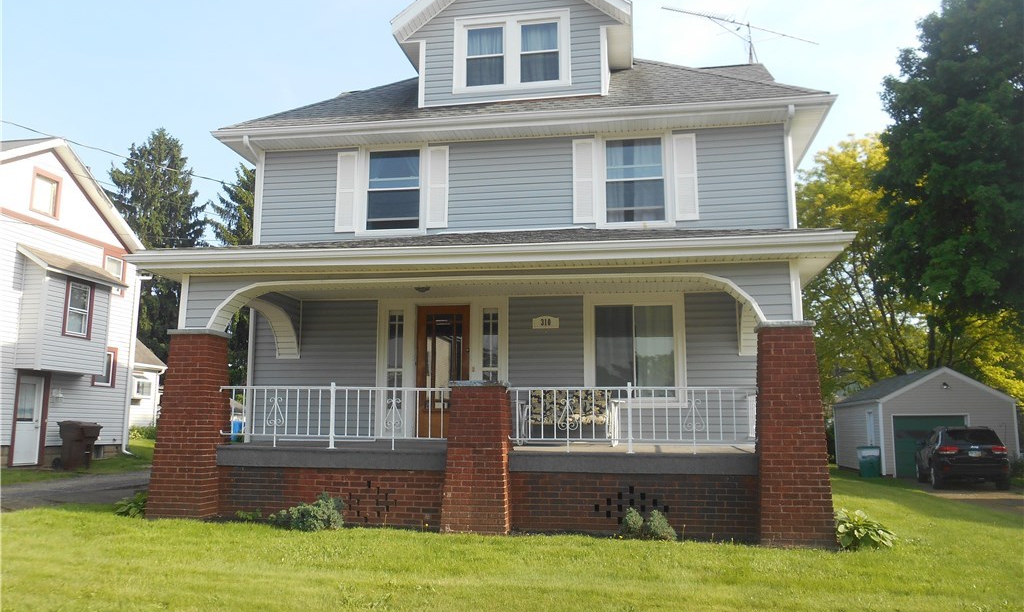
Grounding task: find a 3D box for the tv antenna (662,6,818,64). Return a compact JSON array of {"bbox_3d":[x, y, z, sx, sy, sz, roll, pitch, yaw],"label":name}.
[{"bbox_3d":[4.906,-5.509,16.221,4.000,0.930,1.600,4,-10,-21],"label":"tv antenna"}]

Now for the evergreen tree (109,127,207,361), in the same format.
[{"bbox_3d":[-18.400,-1.295,39.600,5.800,16.491,5.800,-1,-8,10],"label":"evergreen tree"}]

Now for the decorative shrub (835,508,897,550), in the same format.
[{"bbox_3d":[3.798,2.389,8.264,0.634,0.372,0.620,-1,-8,10],"label":"decorative shrub"}]

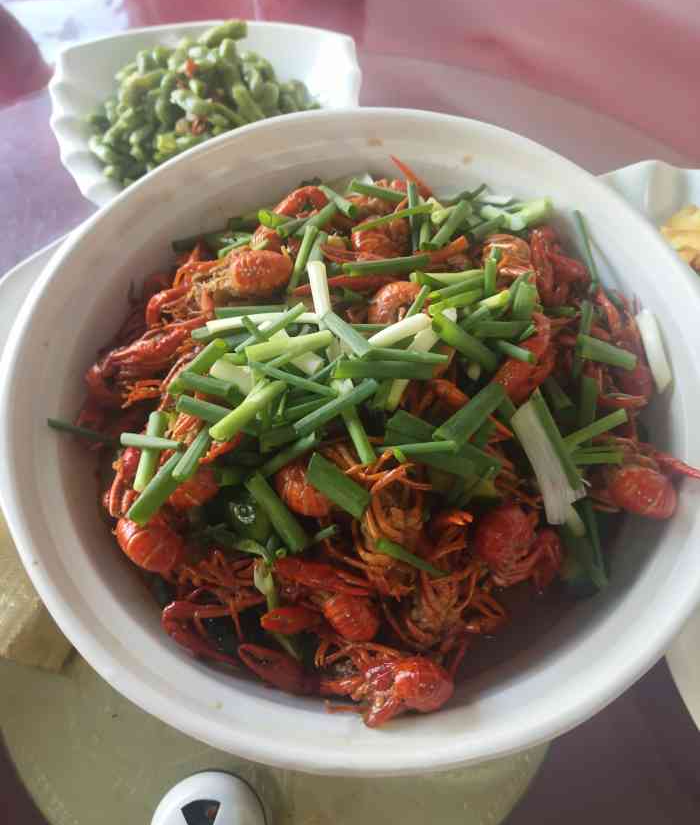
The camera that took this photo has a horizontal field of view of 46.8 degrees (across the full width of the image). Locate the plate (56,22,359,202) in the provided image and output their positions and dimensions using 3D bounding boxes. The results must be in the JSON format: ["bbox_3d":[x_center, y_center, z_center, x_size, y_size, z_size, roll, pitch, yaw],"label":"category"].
[{"bbox_3d":[-0.101,-0.194,0.581,0.221,0.050,0.198,-1,61,0],"label":"plate"}]

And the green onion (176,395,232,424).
[{"bbox_3d":[-0.070,0.000,0.397,0.032,0.006,0.006,21,64,12],"label":"green onion"}]

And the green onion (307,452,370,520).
[{"bbox_3d":[-0.005,0.032,0.350,0.031,0.005,0.010,36,67,15],"label":"green onion"}]

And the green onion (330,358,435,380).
[{"bbox_3d":[0.015,-0.020,0.369,0.046,0.007,0.008,0,60,1],"label":"green onion"}]

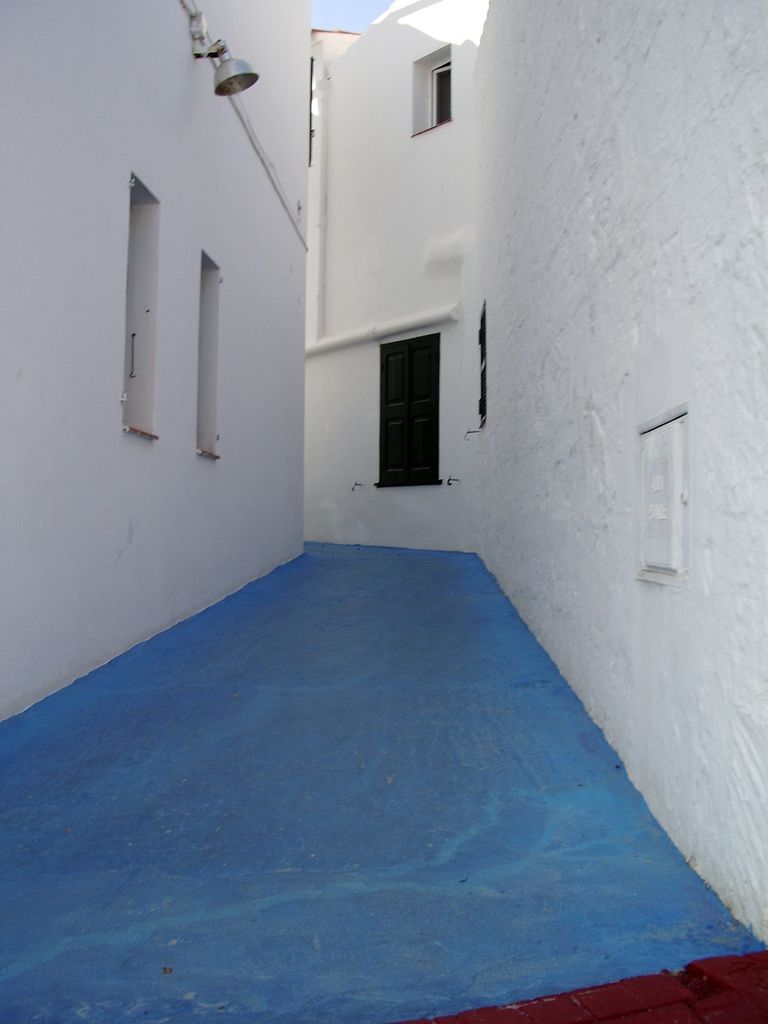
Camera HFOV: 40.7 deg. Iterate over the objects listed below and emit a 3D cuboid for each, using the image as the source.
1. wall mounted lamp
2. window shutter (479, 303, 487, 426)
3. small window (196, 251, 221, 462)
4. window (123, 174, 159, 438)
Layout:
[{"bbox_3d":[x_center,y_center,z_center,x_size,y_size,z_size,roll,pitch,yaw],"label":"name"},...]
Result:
[{"bbox_3d":[-1.177,-3.410,7.652,0.470,0.585,0.340,0,-2,4],"label":"wall mounted lamp"},{"bbox_3d":[1.153,-1.724,12.101,0.120,1.360,1.050,0,-2,3],"label":"window shutter"},{"bbox_3d":[-1.456,-1.224,8.181,0.200,1.563,0.588,0,-2,4],"label":"small window"},{"bbox_3d":[-1.586,-1.262,6.484,0.200,1.562,0.606,0,-2,4],"label":"window"}]

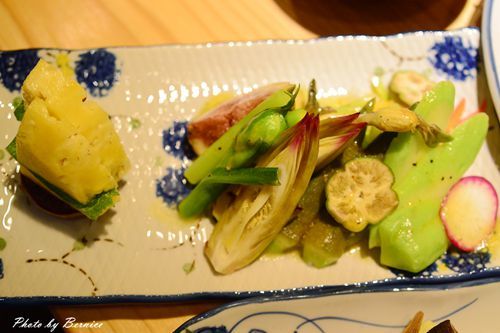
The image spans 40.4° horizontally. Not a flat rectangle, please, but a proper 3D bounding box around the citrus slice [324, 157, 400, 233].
[{"bbox_3d":[0.060,0.015,0.363,0.038,0.007,0.040,0,76,3],"label":"citrus slice"}]

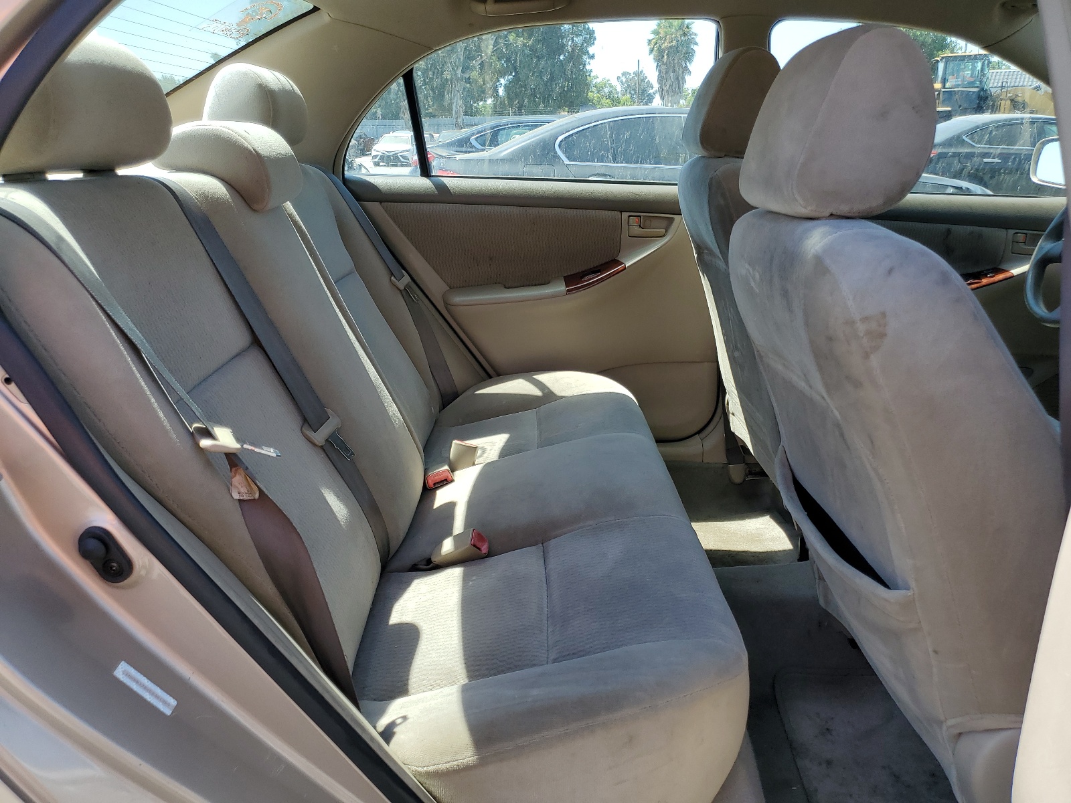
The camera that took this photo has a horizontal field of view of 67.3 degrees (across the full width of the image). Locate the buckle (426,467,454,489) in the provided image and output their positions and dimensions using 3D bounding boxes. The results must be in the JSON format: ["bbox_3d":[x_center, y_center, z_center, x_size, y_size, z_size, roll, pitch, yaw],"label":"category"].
[{"bbox_3d":[-0.201,0.156,1.689,0.047,0.028,0.075,-17,10,-7],"label":"buckle"}]

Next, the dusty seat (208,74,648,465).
[{"bbox_3d":[-0.182,-0.235,1.873,0.965,1.010,0.420,0,19,-1],"label":"dusty seat"}]

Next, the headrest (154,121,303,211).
[{"bbox_3d":[-0.520,-0.405,1.363,0.178,0.138,0.235,0,19,-1],"label":"headrest"}]

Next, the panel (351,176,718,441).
[{"bbox_3d":[-0.008,-0.223,2.128,0.900,0.713,0.110,0,19,-1],"label":"panel"}]

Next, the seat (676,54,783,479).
[{"bbox_3d":[0.718,-0.237,1.848,0.795,1.050,0.470,0,19,-1],"label":"seat"}]

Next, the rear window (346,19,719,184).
[{"bbox_3d":[-0.010,-0.719,1.952,0.895,0.370,0.080,0,19,-1],"label":"rear window"}]

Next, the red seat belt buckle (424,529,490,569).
[{"bbox_3d":[-0.131,0.256,1.386,0.090,0.036,0.031,-25,34,29],"label":"red seat belt buckle"}]

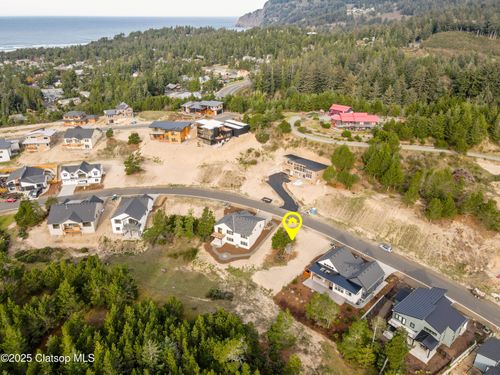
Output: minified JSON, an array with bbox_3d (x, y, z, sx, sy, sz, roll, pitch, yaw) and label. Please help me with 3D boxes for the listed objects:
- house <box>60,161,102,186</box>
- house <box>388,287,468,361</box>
[{"bbox_3d":[-82.130,-8.570,172.050,17.730,8.470,10.340,-4,27,-8],"label":"house"},{"bbox_3d":[47.066,34.015,91.297,18.243,7.601,14.696,-21,33,-36],"label":"house"}]

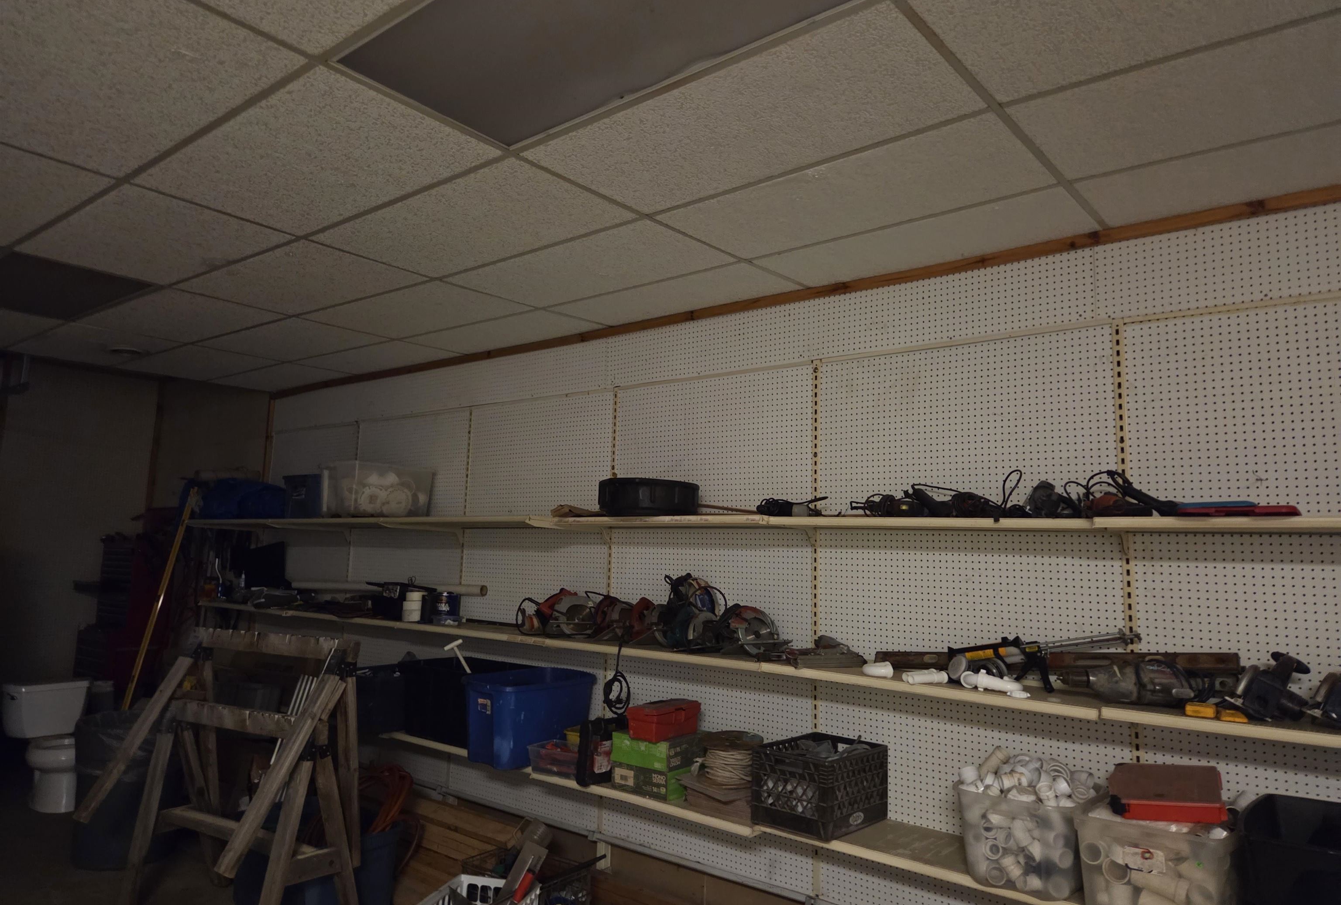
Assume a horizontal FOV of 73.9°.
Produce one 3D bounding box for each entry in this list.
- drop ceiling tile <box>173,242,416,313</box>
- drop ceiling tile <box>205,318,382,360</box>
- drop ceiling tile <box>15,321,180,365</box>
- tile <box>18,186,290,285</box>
[{"bbox_3d":[-1.701,-0.782,4.057,1.205,0.020,0.598,-4,-8,39],"label":"drop ceiling tile"},{"bbox_3d":[-2.250,-0.657,5.264,1.207,0.018,0.600,-4,-8,39],"label":"drop ceiling tile"},{"bbox_3d":[-3.574,-0.665,5.571,1.147,0.020,0.598,-4,-8,39],"label":"drop ceiling tile"},{"bbox_3d":[-2.096,-0.849,3.581,1.205,0.020,0.598,-4,-8,39],"label":"tile"}]

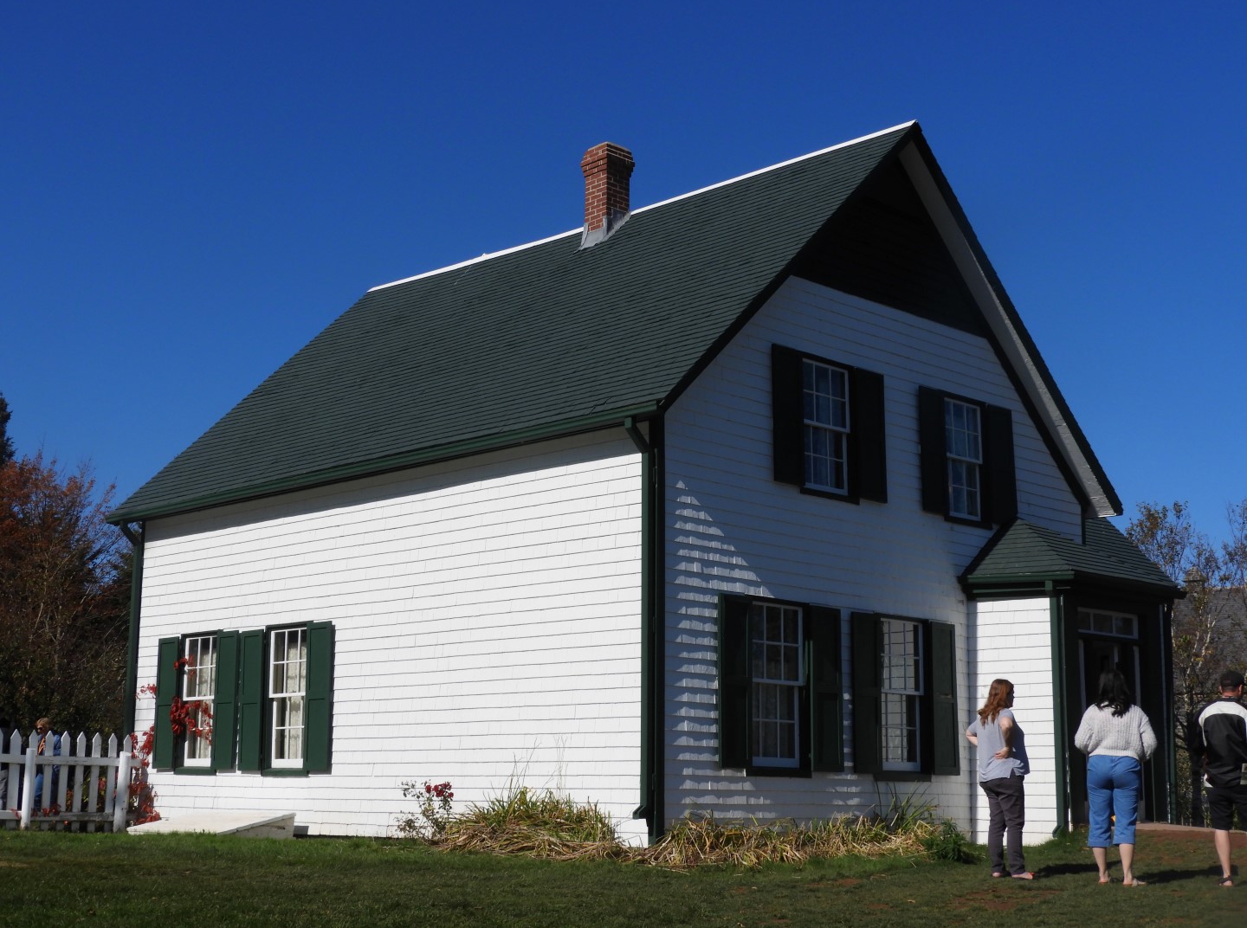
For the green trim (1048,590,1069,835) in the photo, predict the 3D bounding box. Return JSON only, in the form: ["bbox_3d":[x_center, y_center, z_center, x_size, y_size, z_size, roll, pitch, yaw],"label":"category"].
[{"bbox_3d":[4.432,2.499,18.340,0.105,2.450,0.105,10,-14,-42],"label":"green trim"}]

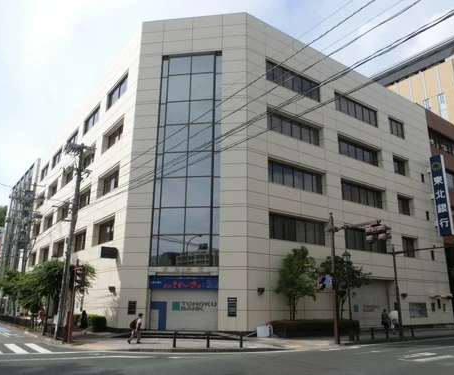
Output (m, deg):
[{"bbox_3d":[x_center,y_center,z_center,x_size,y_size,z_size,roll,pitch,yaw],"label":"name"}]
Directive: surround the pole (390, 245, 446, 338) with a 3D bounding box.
[{"bbox_3d":[12.582,6.650,26.380,0.300,6.165,3.900,12,-20,-34],"label":"pole"}]

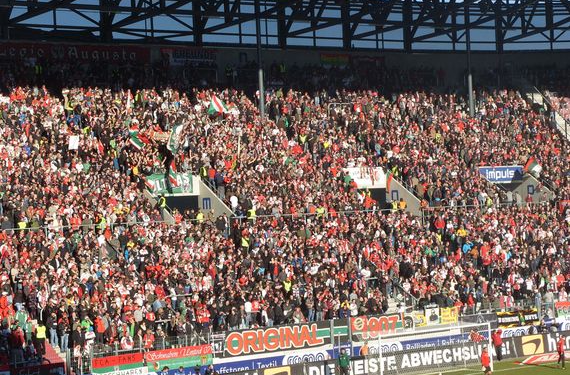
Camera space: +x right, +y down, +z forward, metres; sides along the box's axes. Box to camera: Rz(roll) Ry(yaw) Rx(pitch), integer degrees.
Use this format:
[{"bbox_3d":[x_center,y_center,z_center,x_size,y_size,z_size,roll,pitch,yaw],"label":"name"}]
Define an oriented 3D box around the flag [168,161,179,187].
[{"bbox_3d":[-6.973,-0.876,87.500,0.630,1.630,0.350,-3,-1,-5],"label":"flag"}]

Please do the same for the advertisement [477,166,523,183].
[{"bbox_3d":[16.270,-0.946,105.000,4.120,1.250,0.180,-2,-2,-26],"label":"advertisement"}]

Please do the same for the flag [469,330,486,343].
[{"bbox_3d":[10.498,8.126,76.300,0.980,0.650,0.300,-3,-1,8],"label":"flag"}]

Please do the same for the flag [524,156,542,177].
[{"bbox_3d":[18.383,-1.553,103.500,1.330,1.480,0.400,-3,-1,10],"label":"flag"}]

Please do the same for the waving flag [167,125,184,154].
[{"bbox_3d":[-7.005,-3.135,89.500,1.150,1.790,0.400,-3,-1,-4],"label":"waving flag"}]

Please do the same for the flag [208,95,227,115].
[{"bbox_3d":[-4.776,-5.873,99.000,1.270,1.420,0.400,-3,-1,-3],"label":"flag"}]

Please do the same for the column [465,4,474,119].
[{"bbox_3d":[14.643,-9.531,110.488,0.380,10.020,0.380,-2,-2,-26],"label":"column"}]

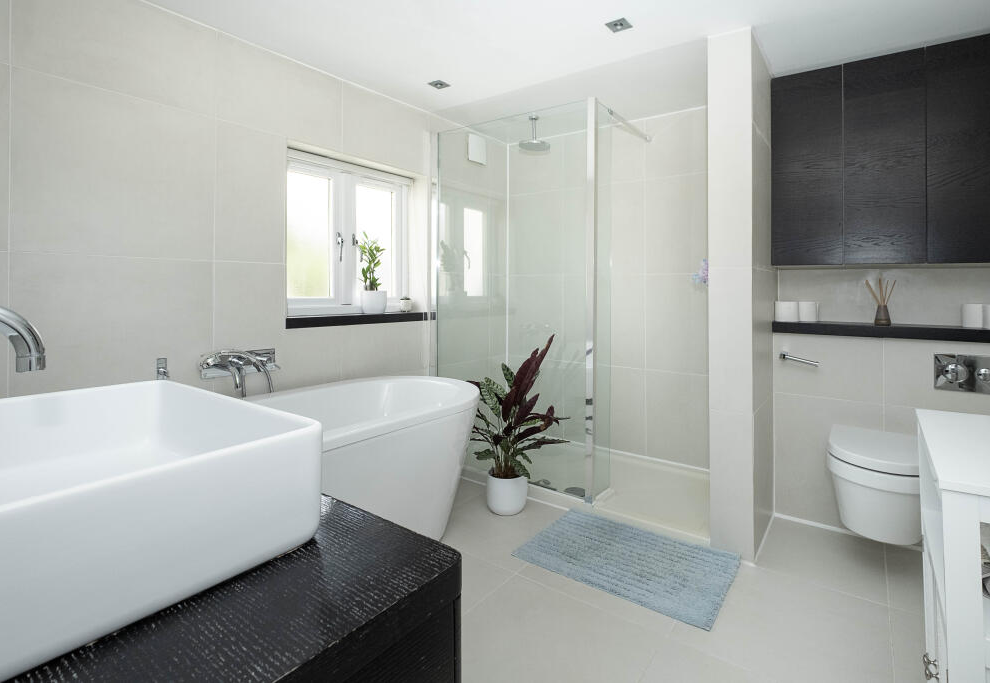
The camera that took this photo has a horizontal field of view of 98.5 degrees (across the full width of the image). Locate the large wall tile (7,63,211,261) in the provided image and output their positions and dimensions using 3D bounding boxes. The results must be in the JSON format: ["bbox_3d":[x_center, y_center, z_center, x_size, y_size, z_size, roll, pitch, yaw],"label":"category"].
[{"bbox_3d":[-1.427,-0.641,1.654,0.011,0.609,0.604,4,6,41],"label":"large wall tile"}]

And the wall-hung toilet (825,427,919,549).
[{"bbox_3d":[1.628,0.617,1.779,0.390,0.350,0.440,3,5,36],"label":"wall-hung toilet"}]

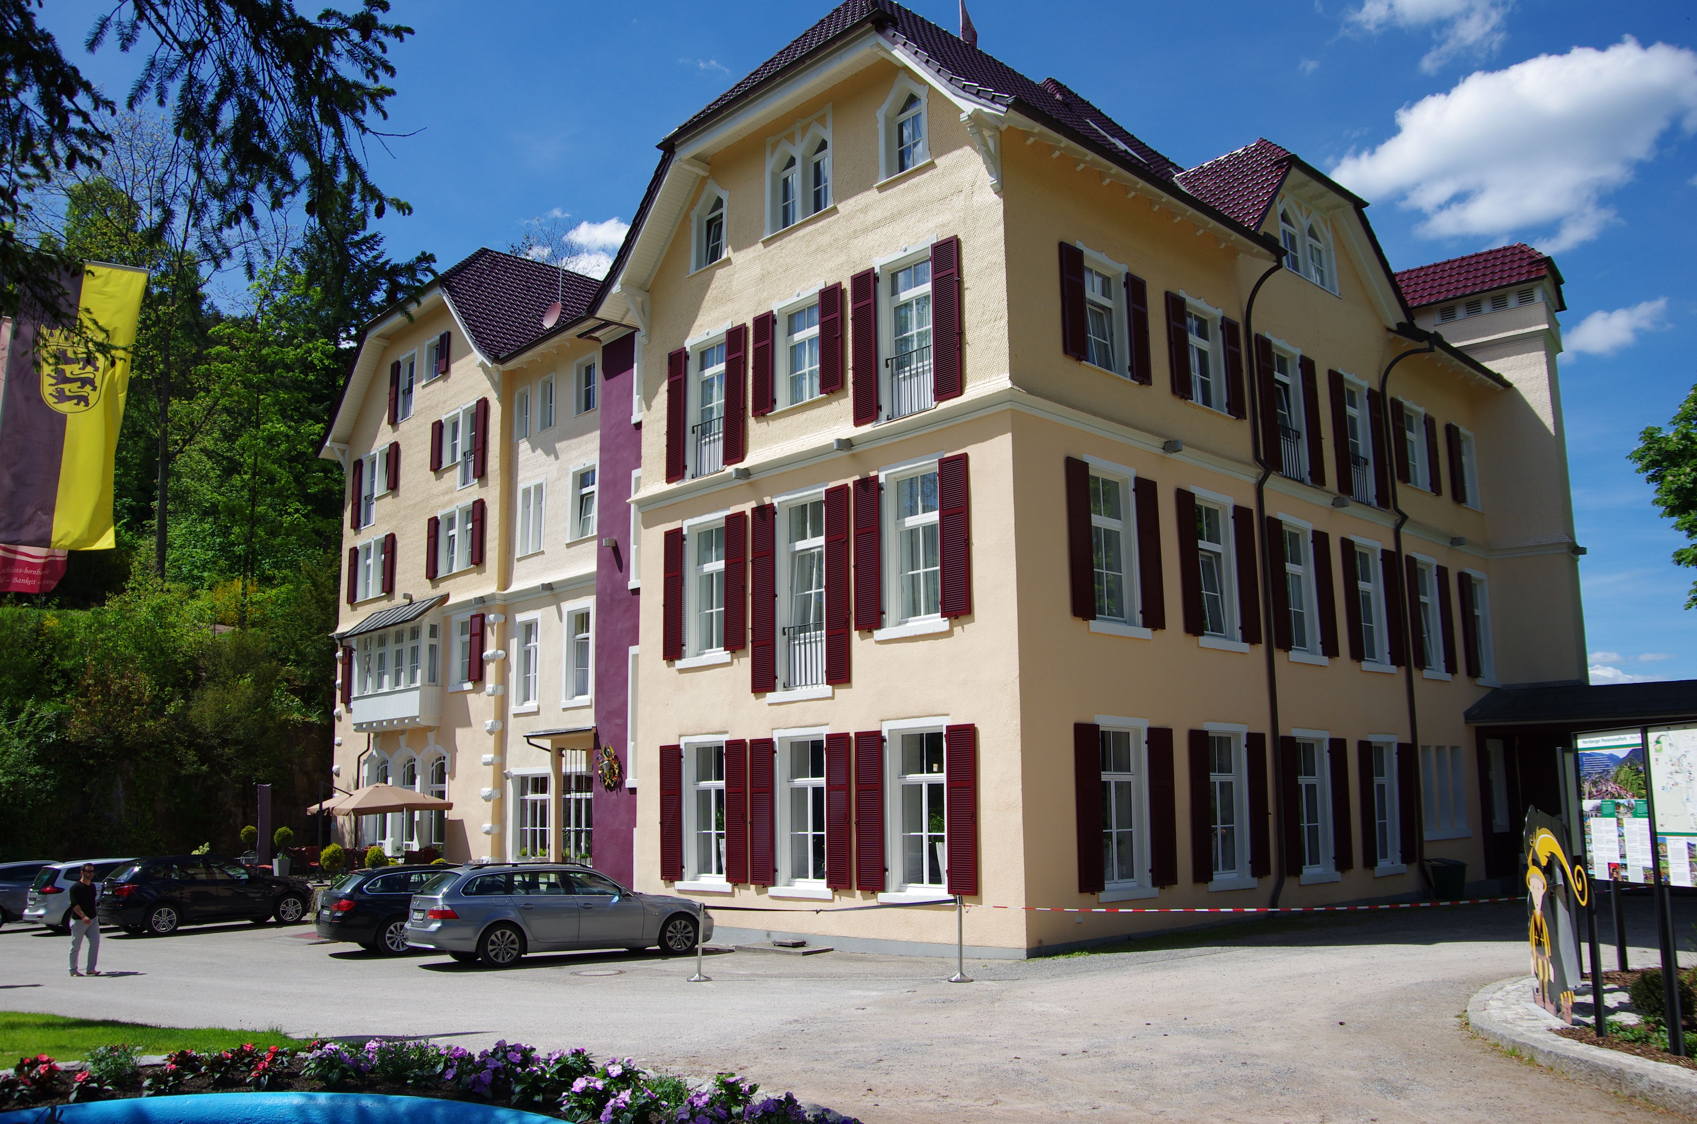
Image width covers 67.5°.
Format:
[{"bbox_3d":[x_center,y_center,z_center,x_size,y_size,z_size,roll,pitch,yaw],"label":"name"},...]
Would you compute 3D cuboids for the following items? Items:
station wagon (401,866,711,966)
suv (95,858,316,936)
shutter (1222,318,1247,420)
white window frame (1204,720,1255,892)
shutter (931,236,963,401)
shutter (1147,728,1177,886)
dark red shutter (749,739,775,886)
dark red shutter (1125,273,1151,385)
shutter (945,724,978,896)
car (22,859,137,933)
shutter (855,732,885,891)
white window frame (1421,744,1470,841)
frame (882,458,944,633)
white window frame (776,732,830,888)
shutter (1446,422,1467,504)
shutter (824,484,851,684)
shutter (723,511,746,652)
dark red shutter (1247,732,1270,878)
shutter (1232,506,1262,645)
[{"bbox_3d":[-4.510,5.586,20.314,4.840,1.485,1.850,7,-15,-32],"label":"station wagon"},{"bbox_3d":[-14.580,7.607,29.198,1.890,1.660,4.650,-13,-15,43],"label":"suv"},{"bbox_3d":[7.152,-3.584,23.525,0.570,1.896,0.050,10,-15,-42],"label":"shutter"},{"bbox_3d":[6.406,4.104,21.422,1.420,2.700,0.200,10,-15,-42],"label":"white window frame"},{"bbox_3d":[1.527,-3.786,19.758,0.540,2.601,0.050,-11,-15,44],"label":"shutter"},{"bbox_3d":[5.082,3.922,20.409,0.684,2.494,0.060,9,-15,-42],"label":"shutter"},{"bbox_3d":[-1.494,4.326,22.011,0.060,2.490,0.610,10,-15,-44],"label":"dark red shutter"},{"bbox_3d":[5.073,-4.045,22.048,0.596,1.952,0.060,9,-15,-42],"label":"dark red shutter"},{"bbox_3d":[1.654,3.652,18.767,0.552,2.458,0.060,-11,-15,43],"label":"shutter"},{"bbox_3d":[-18.000,8.360,32.050,1.900,1.670,4.650,-10,-13,34],"label":"car"},{"bbox_3d":[0.313,3.922,20.047,0.584,2.464,0.060,-11,-15,43],"label":"shutter"},{"bbox_3d":[13.216,5.120,28.205,2.350,2.030,0.180,9,-15,-42],"label":"white window frame"},{"bbox_3d":[1.055,-0.262,20.202,1.398,2.689,0.180,-11,-15,43],"label":"frame"},{"bbox_3d":[-0.750,4.181,21.465,0.220,2.710,1.380,10,-15,-44],"label":"white window frame"},{"bbox_3d":[14.518,-2.330,30.319,0.620,1.889,0.050,10,-15,-42],"label":"shutter"},{"bbox_3d":[-0.177,0.367,20.722,0.540,3.258,0.050,-11,-15,44],"label":"shutter"},{"bbox_3d":[-2.082,0.346,23.072,0.562,2.509,0.060,-11,-15,43],"label":"shutter"},{"bbox_3d":[7.298,4.301,22.546,0.620,2.490,0.060,9,-15,-42],"label":"dark red shutter"},{"bbox_3d":[7.159,0.232,22.751,0.600,2.468,0.050,10,-15,-42],"label":"shutter"}]

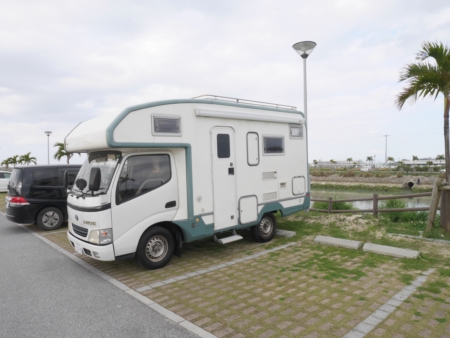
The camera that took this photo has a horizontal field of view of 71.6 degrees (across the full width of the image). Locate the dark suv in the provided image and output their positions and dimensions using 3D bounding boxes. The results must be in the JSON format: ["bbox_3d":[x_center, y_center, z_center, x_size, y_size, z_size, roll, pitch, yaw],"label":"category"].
[{"bbox_3d":[-4.067,0.746,9.937,4.650,1.780,1.720,-1,0,-42],"label":"dark suv"}]

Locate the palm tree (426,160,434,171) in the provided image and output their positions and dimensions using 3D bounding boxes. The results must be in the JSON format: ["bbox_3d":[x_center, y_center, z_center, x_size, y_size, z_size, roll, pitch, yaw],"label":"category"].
[{"bbox_3d":[51.342,-1.012,78.000,1.700,2.900,1.700,-1,0,-43],"label":"palm tree"}]

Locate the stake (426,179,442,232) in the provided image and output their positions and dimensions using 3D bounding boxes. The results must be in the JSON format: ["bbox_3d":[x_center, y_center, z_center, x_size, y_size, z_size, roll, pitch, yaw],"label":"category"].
[{"bbox_3d":[4.828,0.855,7.250,0.120,1.240,0.120,11,-2,-43],"label":"stake"}]

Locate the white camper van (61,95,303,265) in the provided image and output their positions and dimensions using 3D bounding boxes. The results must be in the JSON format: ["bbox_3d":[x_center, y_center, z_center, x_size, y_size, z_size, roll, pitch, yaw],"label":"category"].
[{"bbox_3d":[-0.442,0.145,6.602,4.950,2.850,2.000,-1,0,-42],"label":"white camper van"}]

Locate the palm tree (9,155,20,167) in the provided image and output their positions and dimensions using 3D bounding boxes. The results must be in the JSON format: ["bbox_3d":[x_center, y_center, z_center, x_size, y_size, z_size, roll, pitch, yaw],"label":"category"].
[{"bbox_3d":[-30.971,-0.008,46.000,2.000,4.200,2.000,-1,0,-43],"label":"palm tree"}]

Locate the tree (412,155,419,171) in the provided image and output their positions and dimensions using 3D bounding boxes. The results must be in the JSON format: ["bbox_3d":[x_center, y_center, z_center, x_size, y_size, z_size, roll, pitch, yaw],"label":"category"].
[{"bbox_3d":[47.594,-1.534,78.000,1.600,4.100,1.600,-1,0,-43],"label":"tree"}]

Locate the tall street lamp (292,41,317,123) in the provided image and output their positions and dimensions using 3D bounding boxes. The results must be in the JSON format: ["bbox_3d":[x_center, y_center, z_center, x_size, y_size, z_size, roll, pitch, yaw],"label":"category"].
[{"bbox_3d":[2.708,-1.333,10.400,0.800,5.650,0.800,-1,0,-43],"label":"tall street lamp"}]

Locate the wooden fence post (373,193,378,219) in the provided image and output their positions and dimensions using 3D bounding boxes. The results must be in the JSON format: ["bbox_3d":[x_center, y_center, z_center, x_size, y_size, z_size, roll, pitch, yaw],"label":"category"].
[{"bbox_3d":[4.513,1.087,9.350,0.140,0.740,0.140,-1,0,-43],"label":"wooden fence post"}]

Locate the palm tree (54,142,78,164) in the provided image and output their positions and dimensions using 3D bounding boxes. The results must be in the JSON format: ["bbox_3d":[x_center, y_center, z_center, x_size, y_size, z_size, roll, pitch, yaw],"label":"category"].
[{"bbox_3d":[-14.126,-0.307,28.000,2.300,4.200,2.300,-1,0,-43],"label":"palm tree"}]

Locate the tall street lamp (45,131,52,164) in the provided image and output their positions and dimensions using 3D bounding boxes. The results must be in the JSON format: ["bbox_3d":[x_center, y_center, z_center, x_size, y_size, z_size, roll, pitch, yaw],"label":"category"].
[{"bbox_3d":[-18.625,-0.953,33.000,0.800,5.650,0.800,-1,0,-43],"label":"tall street lamp"}]

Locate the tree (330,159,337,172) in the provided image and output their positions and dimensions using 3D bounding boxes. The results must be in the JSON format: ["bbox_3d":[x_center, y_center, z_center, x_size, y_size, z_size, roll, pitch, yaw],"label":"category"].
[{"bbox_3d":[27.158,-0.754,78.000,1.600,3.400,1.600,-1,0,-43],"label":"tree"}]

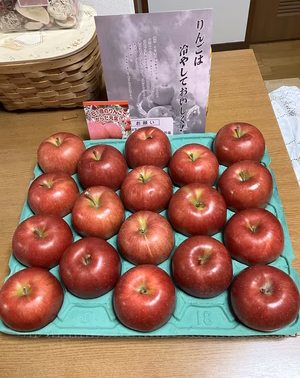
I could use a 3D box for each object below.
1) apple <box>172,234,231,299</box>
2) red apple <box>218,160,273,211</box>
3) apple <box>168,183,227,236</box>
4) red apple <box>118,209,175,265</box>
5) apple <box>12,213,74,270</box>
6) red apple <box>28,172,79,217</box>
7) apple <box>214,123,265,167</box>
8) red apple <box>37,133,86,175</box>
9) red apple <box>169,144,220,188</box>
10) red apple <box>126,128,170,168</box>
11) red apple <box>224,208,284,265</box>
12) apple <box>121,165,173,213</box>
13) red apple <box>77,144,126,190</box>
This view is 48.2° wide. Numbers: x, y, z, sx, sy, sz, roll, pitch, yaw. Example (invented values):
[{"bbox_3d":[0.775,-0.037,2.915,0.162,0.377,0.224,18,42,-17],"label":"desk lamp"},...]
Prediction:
[{"bbox_3d":[0.076,0.113,0.491,0.088,0.075,0.088,-2,55,5],"label":"apple"},{"bbox_3d":[0.160,-0.006,0.565,0.088,0.076,0.088,-2,55,5],"label":"red apple"},{"bbox_3d":[0.077,0.034,0.544,0.091,0.079,0.091,-2,55,5],"label":"apple"},{"bbox_3d":[-0.006,0.076,0.519,0.087,0.074,0.087,-2,56,5],"label":"red apple"},{"bbox_3d":[-0.171,0.082,0.536,0.092,0.080,0.092,-2,55,5],"label":"apple"},{"bbox_3d":[-0.167,0.009,0.581,0.085,0.072,0.085,-2,56,5],"label":"red apple"},{"bbox_3d":[0.161,-0.081,0.607,0.088,0.073,0.088,-2,56,5],"label":"apple"},{"bbox_3d":[-0.169,-0.068,0.642,0.089,0.077,0.089,-2,55,5],"label":"red apple"},{"bbox_3d":[0.079,-0.042,0.600,0.086,0.073,0.086,-2,55,5],"label":"red apple"},{"bbox_3d":[-0.004,-0.076,0.622,0.084,0.071,0.084,-2,56,5],"label":"red apple"},{"bbox_3d":[0.156,0.071,0.505,0.087,0.075,0.087,-2,56,5],"label":"red apple"},{"bbox_3d":[-0.006,0.000,0.570,0.086,0.072,0.086,-2,56,5],"label":"apple"},{"bbox_3d":[-0.086,-0.038,0.613,0.090,0.077,0.090,-2,55,5],"label":"red apple"}]

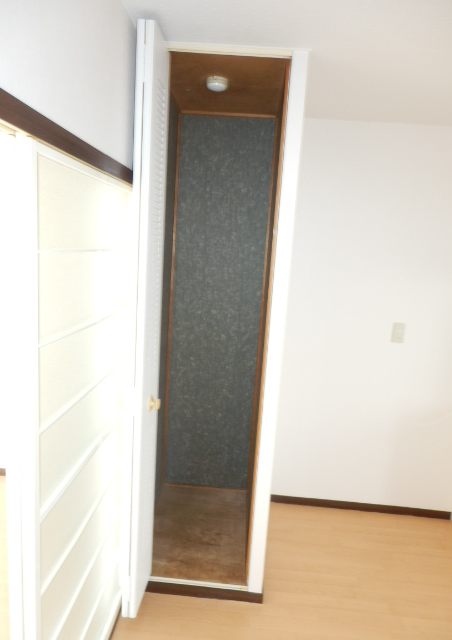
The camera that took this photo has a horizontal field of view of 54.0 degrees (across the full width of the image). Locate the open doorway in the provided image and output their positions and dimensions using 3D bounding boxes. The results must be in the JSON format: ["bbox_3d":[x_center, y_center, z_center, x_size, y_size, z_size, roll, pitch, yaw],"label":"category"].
[{"bbox_3d":[-0.071,0.032,2.292,0.560,2.295,0.805,4,9,3],"label":"open doorway"}]

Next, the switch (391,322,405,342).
[{"bbox_3d":[1.052,0.083,2.694,0.067,0.119,0.012,4,9,3],"label":"switch"}]

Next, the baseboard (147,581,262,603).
[{"bbox_3d":[-0.124,1.287,2.094,0.581,0.061,0.016,4,9,3],"label":"baseboard"}]

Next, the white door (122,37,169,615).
[{"bbox_3d":[-0.327,0.100,1.799,0.063,2.285,0.270,4,9,3],"label":"white door"}]

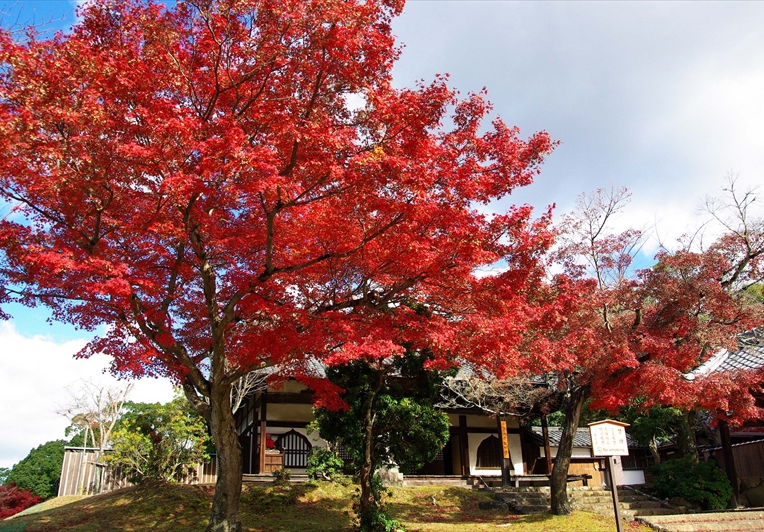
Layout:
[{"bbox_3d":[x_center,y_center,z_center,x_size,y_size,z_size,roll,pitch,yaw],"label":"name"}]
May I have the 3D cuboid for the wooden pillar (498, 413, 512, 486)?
[{"bbox_3d":[4.529,6.717,22.862,0.210,2.593,0.210,2,-16,-9],"label":"wooden pillar"}]

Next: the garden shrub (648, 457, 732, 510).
[{"bbox_3d":[9.849,7.000,20.010,2.450,1.506,2.000,-7,-17,20],"label":"garden shrub"}]

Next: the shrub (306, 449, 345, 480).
[{"bbox_3d":[-1.951,7.003,21.946,1.250,1.043,1.150,2,-16,-9],"label":"shrub"}]

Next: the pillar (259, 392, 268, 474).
[{"bbox_3d":[-4.475,6.327,23.732,0.200,3.098,0.200,2,-16,-9],"label":"pillar"}]

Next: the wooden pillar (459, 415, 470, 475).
[{"bbox_3d":[3.324,7.172,24.931,0.250,2.370,0.250,2,-16,-9],"label":"wooden pillar"}]

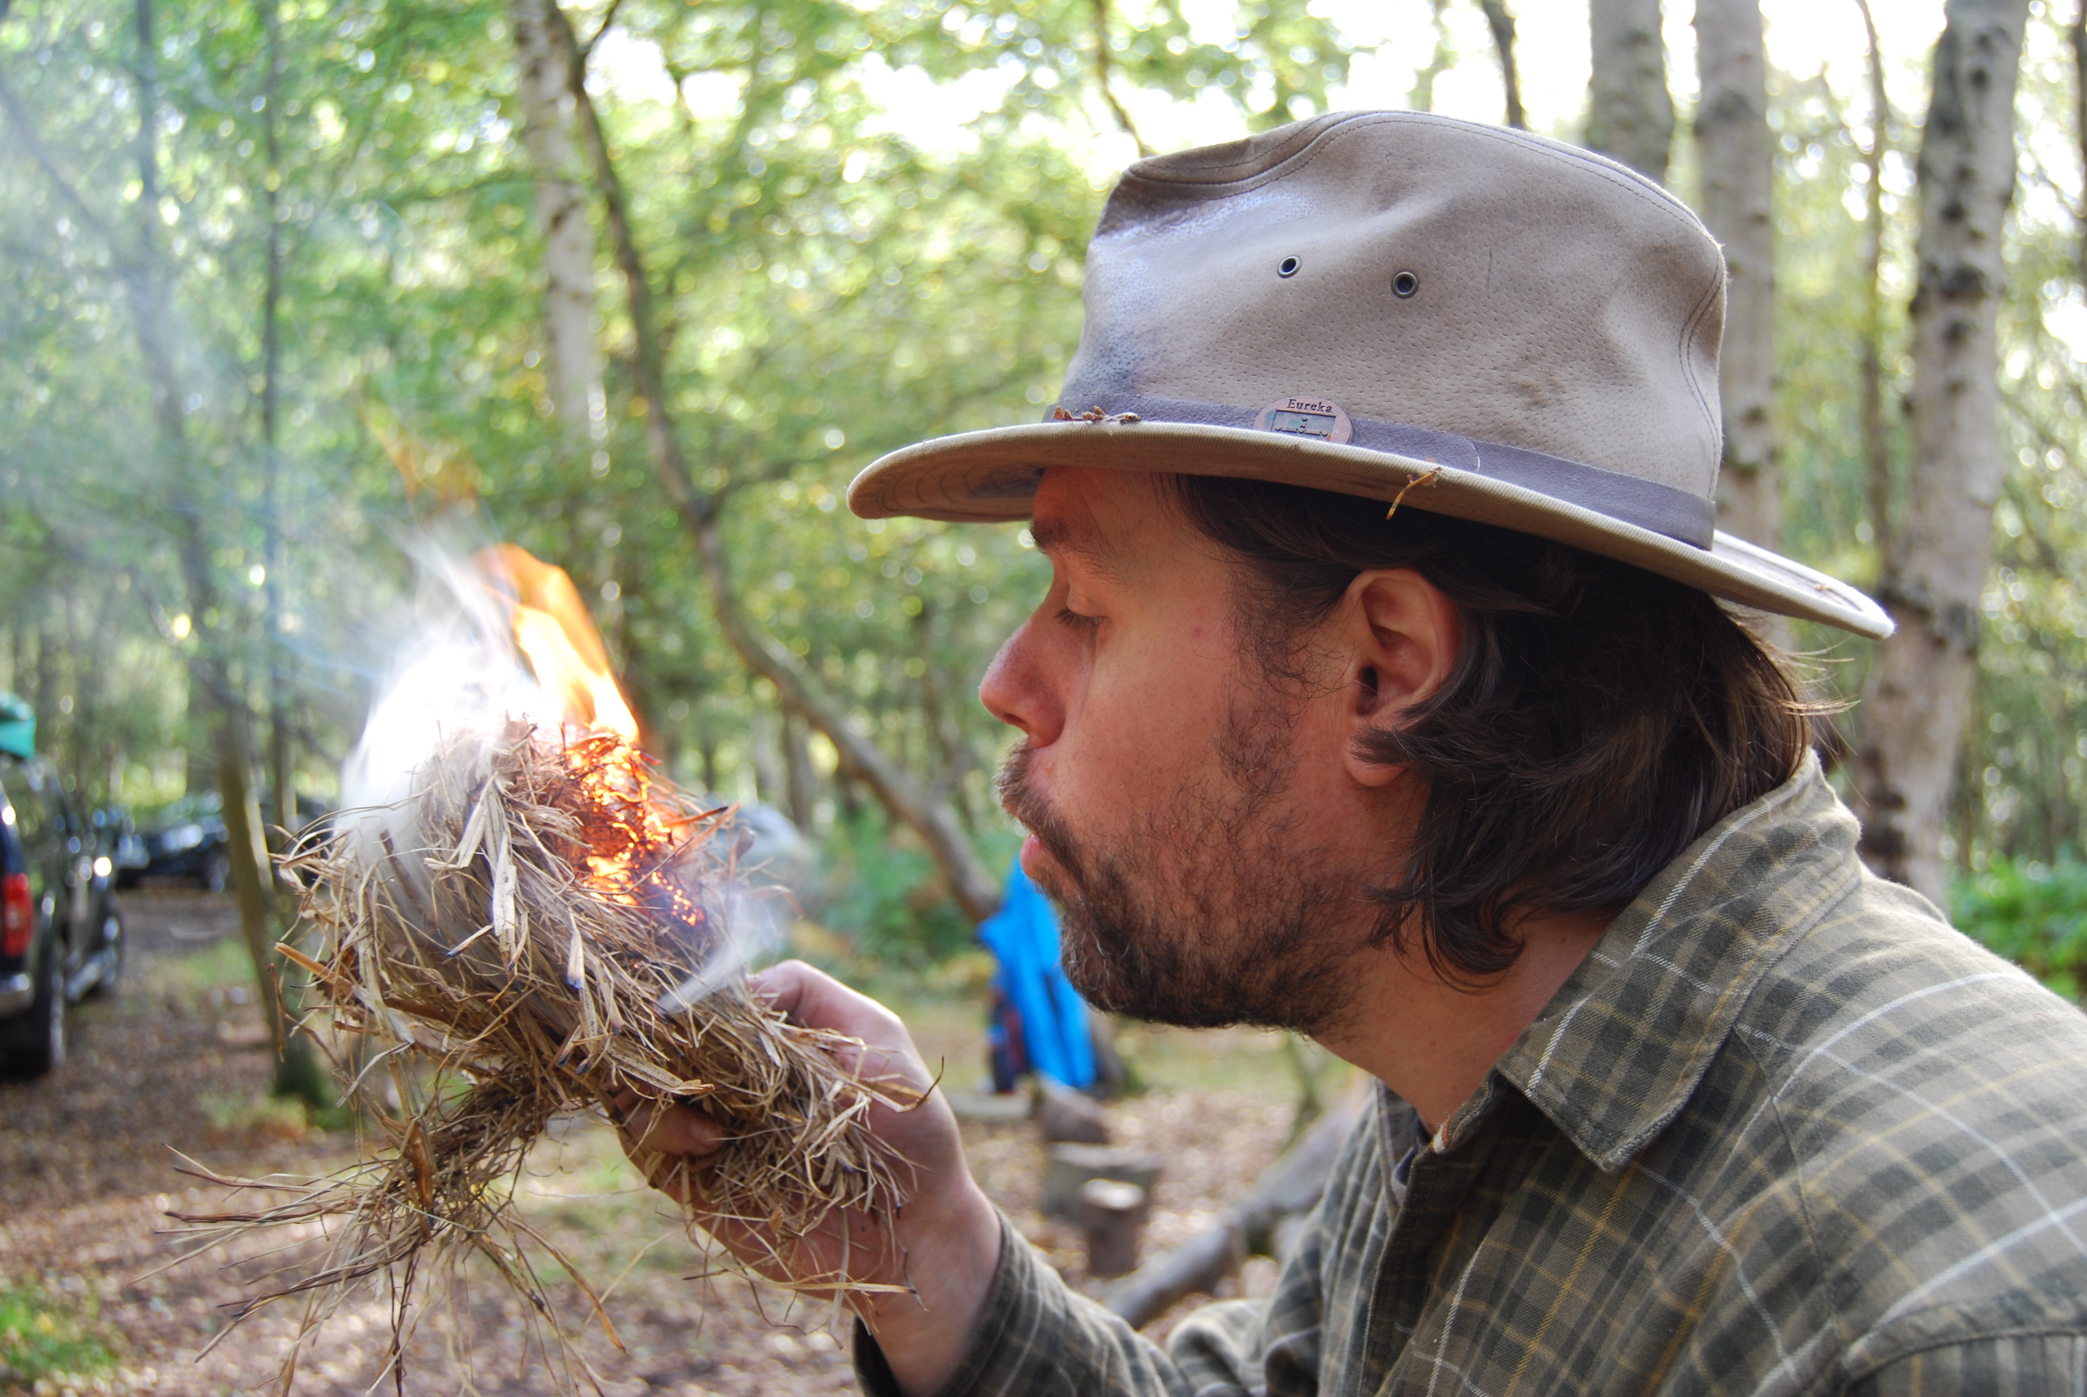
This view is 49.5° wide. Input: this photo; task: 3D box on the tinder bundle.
[{"bbox_3d":[-0.163,0.114,0.735,0.228,0.208,0.165,0,-1,0],"label":"tinder bundle"}]

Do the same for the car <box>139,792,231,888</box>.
[{"bbox_3d":[-11.850,2.033,33.000,1.760,1.450,4.250,0,-1,12],"label":"car"}]

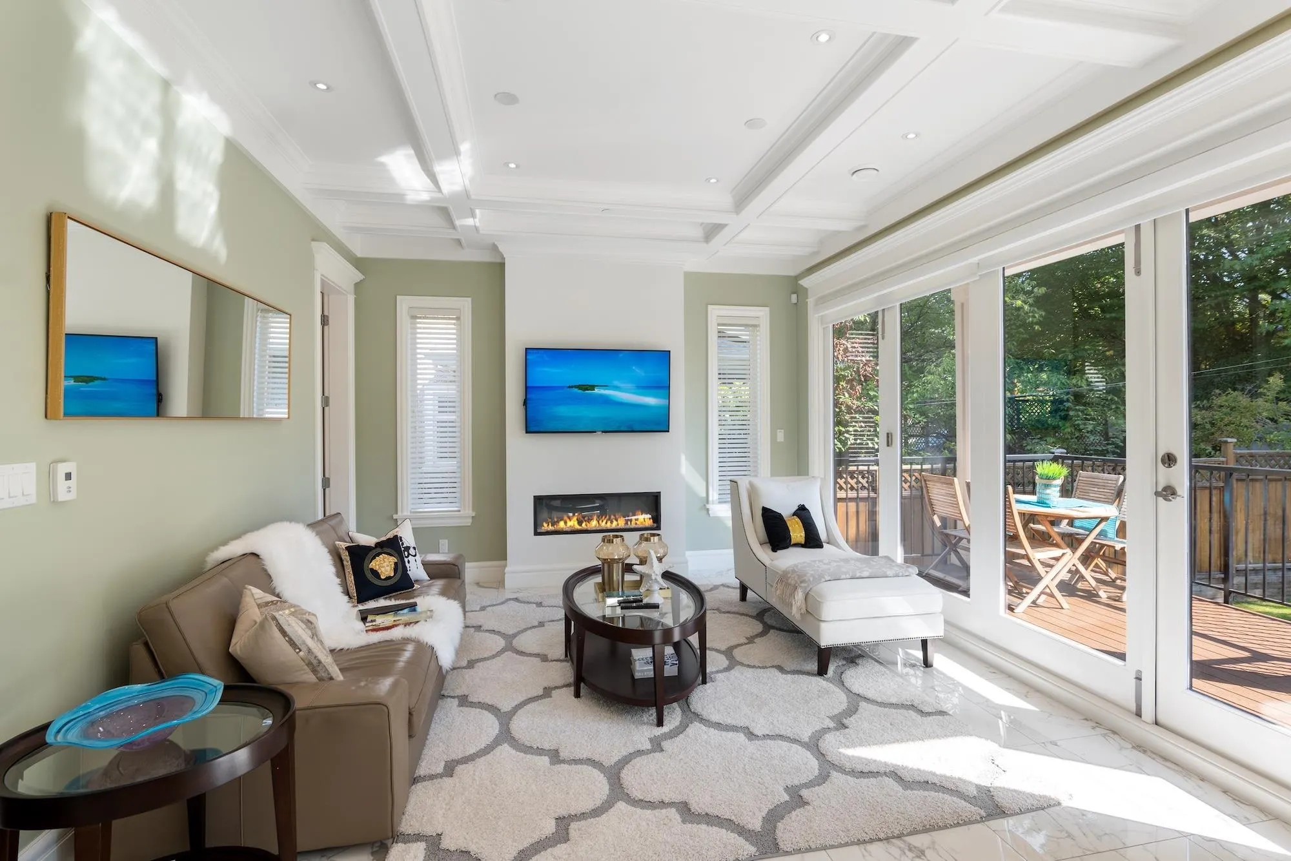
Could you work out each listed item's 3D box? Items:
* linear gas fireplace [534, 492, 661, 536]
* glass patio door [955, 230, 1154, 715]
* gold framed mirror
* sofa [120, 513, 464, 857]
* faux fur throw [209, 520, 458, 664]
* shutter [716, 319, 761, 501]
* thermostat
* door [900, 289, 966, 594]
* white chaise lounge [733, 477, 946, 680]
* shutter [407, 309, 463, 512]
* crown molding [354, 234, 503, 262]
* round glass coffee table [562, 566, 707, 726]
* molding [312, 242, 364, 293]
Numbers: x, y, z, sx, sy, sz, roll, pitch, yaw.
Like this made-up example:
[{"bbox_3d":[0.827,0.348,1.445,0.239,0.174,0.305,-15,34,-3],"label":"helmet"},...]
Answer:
[{"bbox_3d":[-0.420,0.721,5.072,1.107,0.340,0.220,0,1,-12],"label":"linear gas fireplace"},{"bbox_3d":[2.077,0.109,2.936,0.060,2.260,0.970,0,1,-12],"label":"glass patio door"},{"bbox_3d":[-1.910,-0.350,2.509,0.050,0.615,1.650,0,1,-12],"label":"gold framed mirror"},{"bbox_3d":[-1.529,0.981,3.022,0.920,0.780,2.420,0,1,-12],"label":"sofa"},{"bbox_3d":[-1.473,0.837,2.908,0.970,0.660,0.850,0,1,-12],"label":"faux fur throw"},{"bbox_3d":[0.894,-0.175,5.508,0.455,1.775,0.060,0,1,-12],"label":"shutter"},{"bbox_3d":[-1.761,0.157,1.731,0.028,0.113,0.073,0,1,-12],"label":"thermostat"},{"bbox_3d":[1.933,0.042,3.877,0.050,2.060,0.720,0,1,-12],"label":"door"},{"bbox_3d":[1.196,0.857,3.912,0.790,0.930,1.500,0,1,-10],"label":"white chaise lounge"},{"bbox_3d":[-1.781,-0.175,4.855,0.430,1.720,0.060,0,1,-12],"label":"shutter"},{"bbox_3d":[-1.794,-1.519,4.785,1.200,0.180,0.090,0,1,-12],"label":"crown molding"},{"bbox_3d":[-0.080,1.125,3.233,0.757,0.447,1.257,0,1,-12],"label":"round glass coffee table"},{"bbox_3d":[-2.262,-1.159,4.269,0.095,0.185,0.945,0,1,-12],"label":"molding"}]

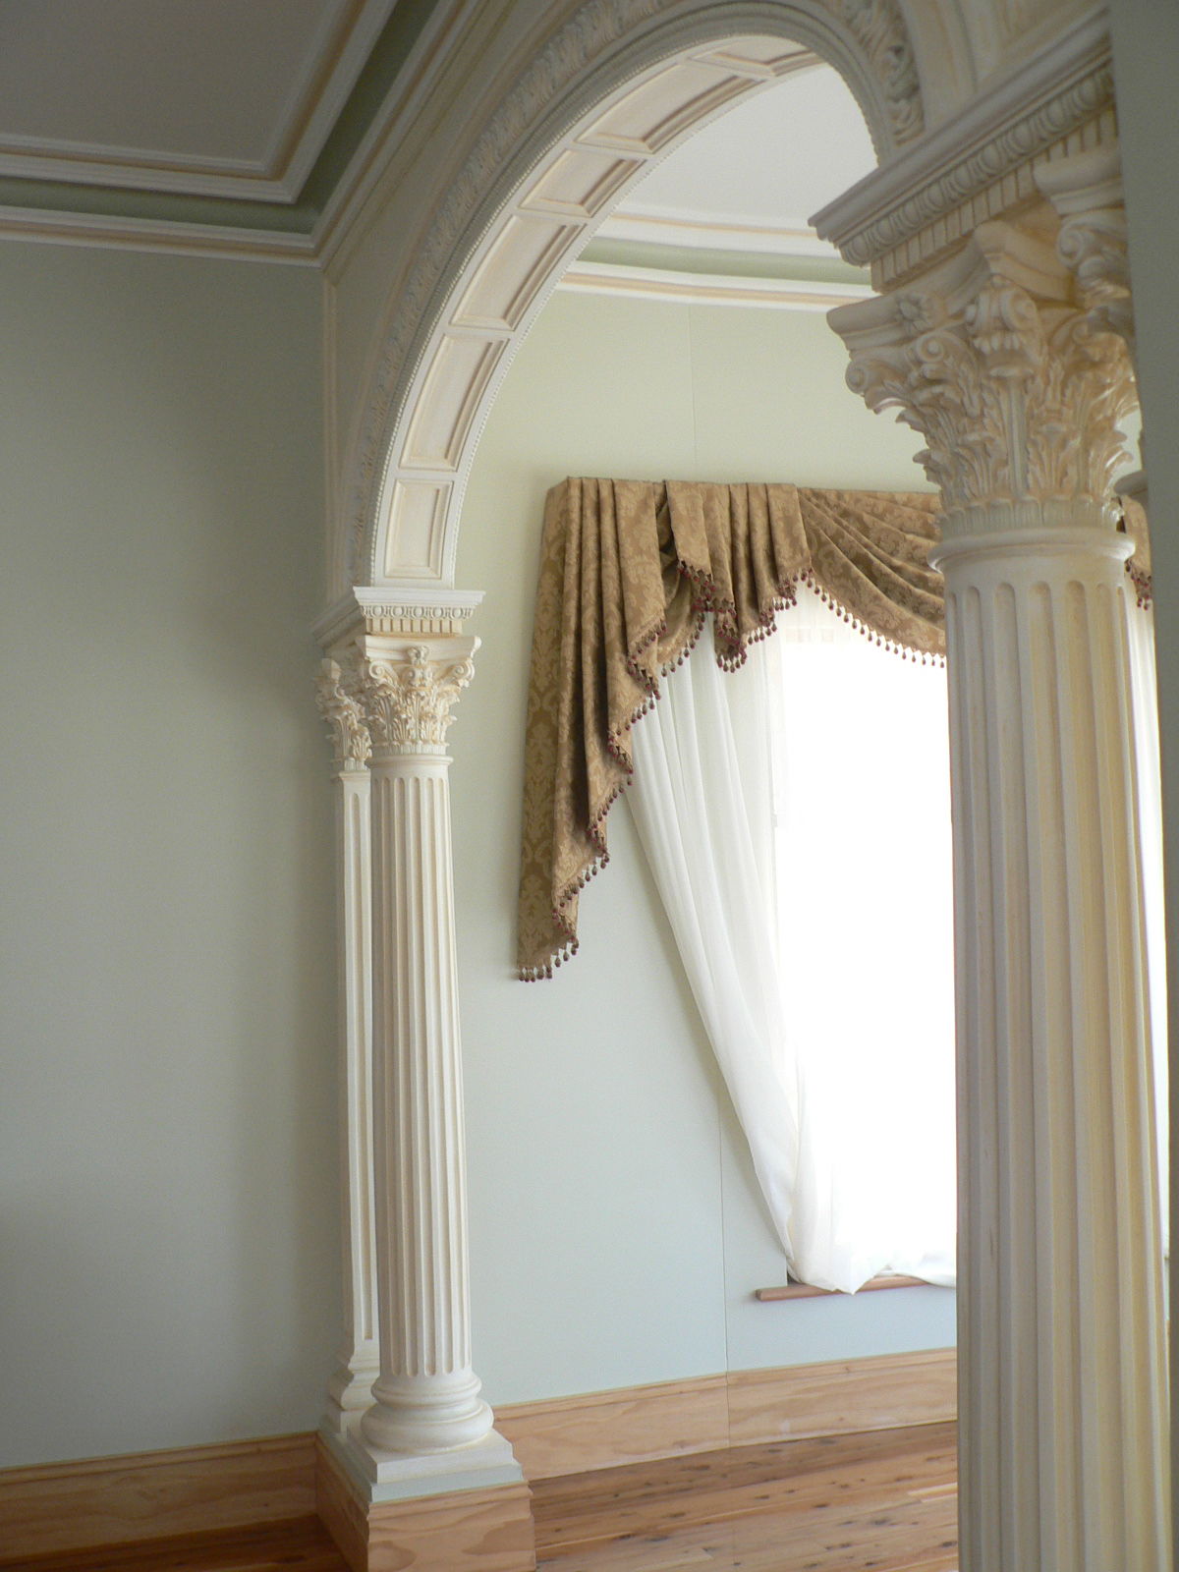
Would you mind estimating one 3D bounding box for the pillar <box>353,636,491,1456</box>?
[{"bbox_3d":[-0.376,0.544,3.558,0.283,1.716,0.283,0,-4,-21],"label":"pillar"}]

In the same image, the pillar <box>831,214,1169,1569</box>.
[{"bbox_3d":[0.427,0.396,1.471,0.283,1.735,0.283,0,-4,-21],"label":"pillar"}]

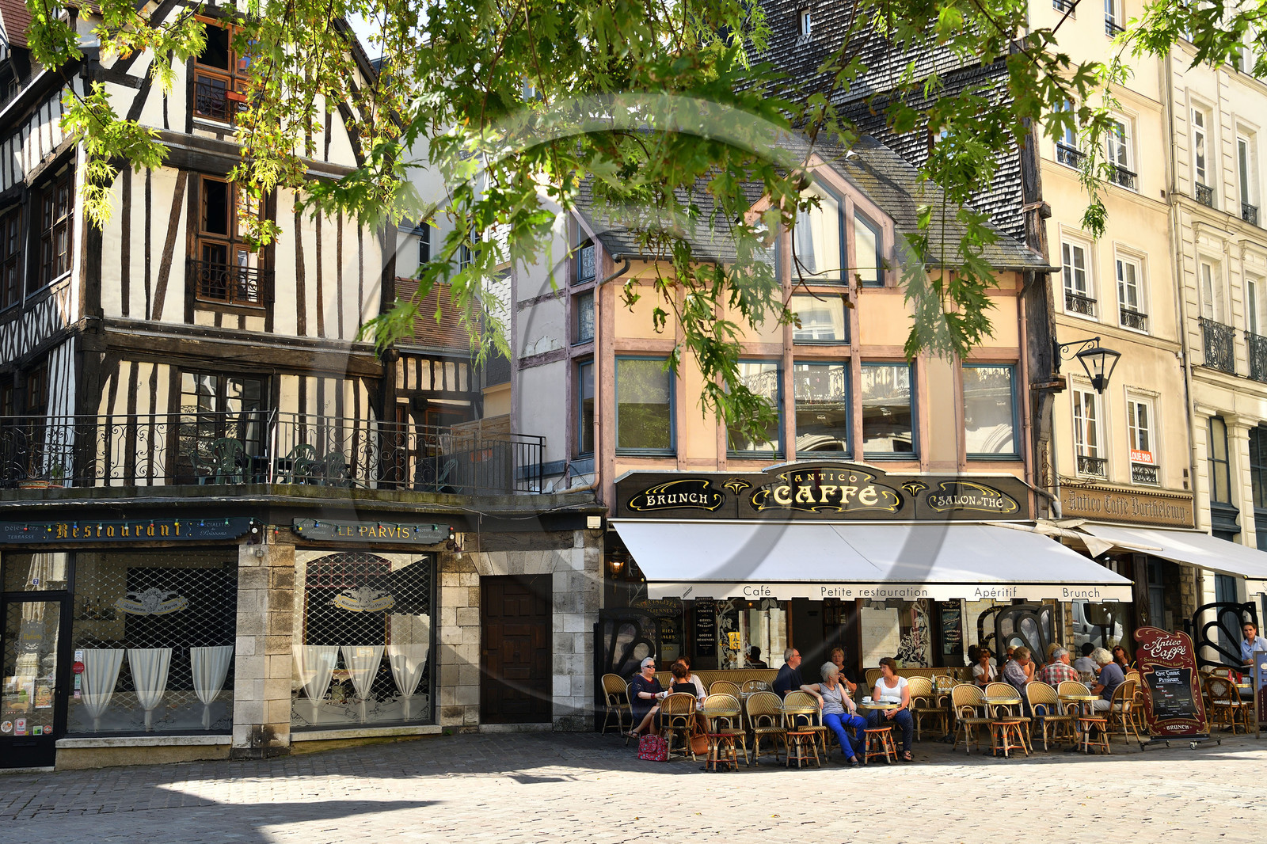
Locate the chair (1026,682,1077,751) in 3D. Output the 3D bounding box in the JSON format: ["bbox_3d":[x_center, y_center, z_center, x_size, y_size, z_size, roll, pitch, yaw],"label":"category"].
[{"bbox_3d":[5.494,3.854,20.354,0.460,0.870,0.550,1,-8,-12],"label":"chair"}]

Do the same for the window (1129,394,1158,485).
[{"bbox_3d":[9.248,0.332,28.090,0.920,1.590,0.130,7,-11,-43],"label":"window"}]

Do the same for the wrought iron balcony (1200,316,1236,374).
[{"bbox_3d":[11.389,-1.469,30.106,1.260,0.950,0.120,7,-11,-43],"label":"wrought iron balcony"}]

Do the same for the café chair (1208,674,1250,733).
[{"bbox_3d":[9.531,4.523,24.739,0.560,0.870,0.480,7,-12,-43],"label":"café chair"}]

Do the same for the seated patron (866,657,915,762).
[{"bbox_3d":[3.324,3.714,20.002,0.560,1.280,0.820,-2,-8,8],"label":"seated patron"}]

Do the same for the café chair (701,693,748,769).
[{"bbox_3d":[1.171,3.911,19.703,0.465,0.880,0.540,1,-8,-12],"label":"café chair"}]

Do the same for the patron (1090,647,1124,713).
[{"bbox_3d":[6.616,3.826,21.774,0.470,1.280,0.760,7,-11,-43],"label":"patron"}]

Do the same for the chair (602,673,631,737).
[{"bbox_3d":[-0.146,3.984,21.700,0.470,0.880,0.560,5,-10,-34],"label":"chair"}]

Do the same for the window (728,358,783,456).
[{"bbox_3d":[1.810,-0.204,23.253,0.861,1.453,0.100,1,-9,-9],"label":"window"}]

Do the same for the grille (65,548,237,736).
[{"bbox_3d":[-6.612,3.008,21.300,2.260,2.500,0.060,-1,-8,2],"label":"grille"}]

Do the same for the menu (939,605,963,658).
[{"bbox_3d":[4.902,3.133,23.869,0.322,0.936,0.040,1,-8,-7],"label":"menu"}]

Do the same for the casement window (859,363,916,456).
[{"bbox_3d":[4.176,-0.204,25.291,0.900,1.570,0.130,1,-8,-10],"label":"casement window"}]

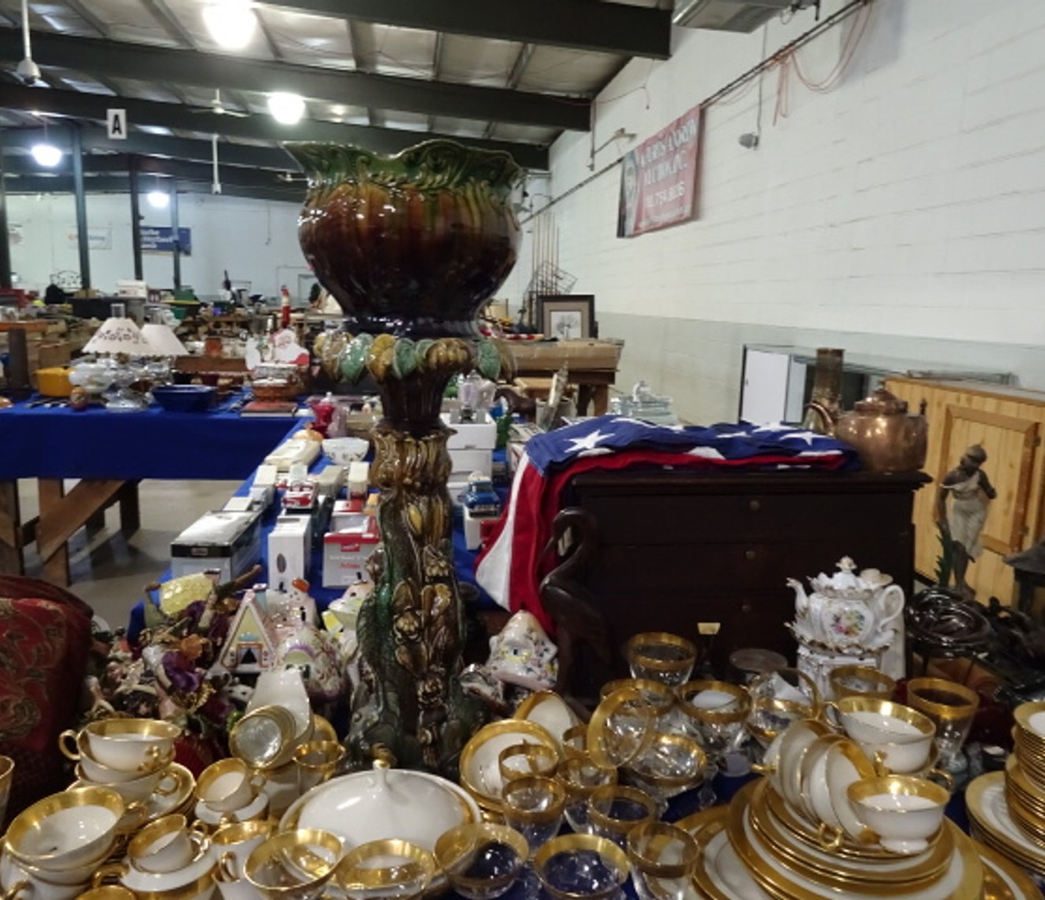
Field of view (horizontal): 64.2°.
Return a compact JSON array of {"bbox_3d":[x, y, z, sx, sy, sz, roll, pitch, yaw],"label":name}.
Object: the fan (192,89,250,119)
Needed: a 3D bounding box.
[{"bbox_3d":[-5.850,-6.700,16.050,1.350,0.550,1.350,0,10,-8],"label":"fan"}]

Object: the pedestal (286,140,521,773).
[{"bbox_3d":[-0.142,0.017,1.055,0.282,0.777,0.282,2,10,0],"label":"pedestal"}]

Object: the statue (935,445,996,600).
[{"bbox_3d":[0.849,0.156,1.598,0.115,0.338,0.110,8,12,33],"label":"statue"}]

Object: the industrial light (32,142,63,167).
[{"bbox_3d":[-10.670,-6.620,18.660,0.650,0.550,0.650,0,10,-8],"label":"industrial light"}]

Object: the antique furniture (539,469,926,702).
[{"bbox_3d":[0.311,0.174,1.363,0.520,0.336,0.340,0,10,-8],"label":"antique furniture"}]

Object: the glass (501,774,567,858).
[{"bbox_3d":[0.011,0.397,0.833,0.061,0.115,0.061,2,10,0],"label":"glass"}]

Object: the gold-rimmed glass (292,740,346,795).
[{"bbox_3d":[-0.246,0.391,1.011,0.063,0.055,0.063,2,10,0],"label":"gold-rimmed glass"}]

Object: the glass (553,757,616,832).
[{"bbox_3d":[0.062,0.376,0.836,0.062,0.112,0.062,0,10,-8],"label":"glass"}]

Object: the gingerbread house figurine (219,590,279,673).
[{"bbox_3d":[-0.425,0.277,1.301,0.090,0.122,0.085,2,10,3],"label":"gingerbread house figurine"}]

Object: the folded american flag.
[{"bbox_3d":[0.212,0.104,1.327,0.570,0.270,0.330,0,10,-8],"label":"folded american flag"}]

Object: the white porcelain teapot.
[{"bbox_3d":[0.433,0.207,1.113,0.155,0.135,0.105,3,10,8],"label":"white porcelain teapot"}]

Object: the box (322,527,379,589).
[{"bbox_3d":[-0.350,0.209,1.725,0.112,0.107,0.135,0,10,-8],"label":"box"}]

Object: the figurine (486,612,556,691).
[{"bbox_3d":[-0.001,0.281,1.158,0.100,0.120,0.090,5,11,20],"label":"figurine"}]

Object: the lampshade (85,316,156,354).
[{"bbox_3d":[-1.948,-0.557,4.035,0.320,0.170,0.320,2,10,0],"label":"lampshade"}]

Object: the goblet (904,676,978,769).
[{"bbox_3d":[0.519,0.365,1.039,0.079,0.135,0.079,2,10,0],"label":"goblet"}]

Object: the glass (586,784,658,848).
[{"bbox_3d":[0.100,0.403,0.831,0.065,0.110,0.065,2,10,0],"label":"glass"}]

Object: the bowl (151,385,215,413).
[{"bbox_3d":[-1.675,-0.258,4.118,0.300,0.104,0.300,2,10,0],"label":"bowl"}]

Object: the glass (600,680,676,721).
[{"bbox_3d":[0.124,0.341,0.913,0.082,0.150,0.082,0,10,-8],"label":"glass"}]

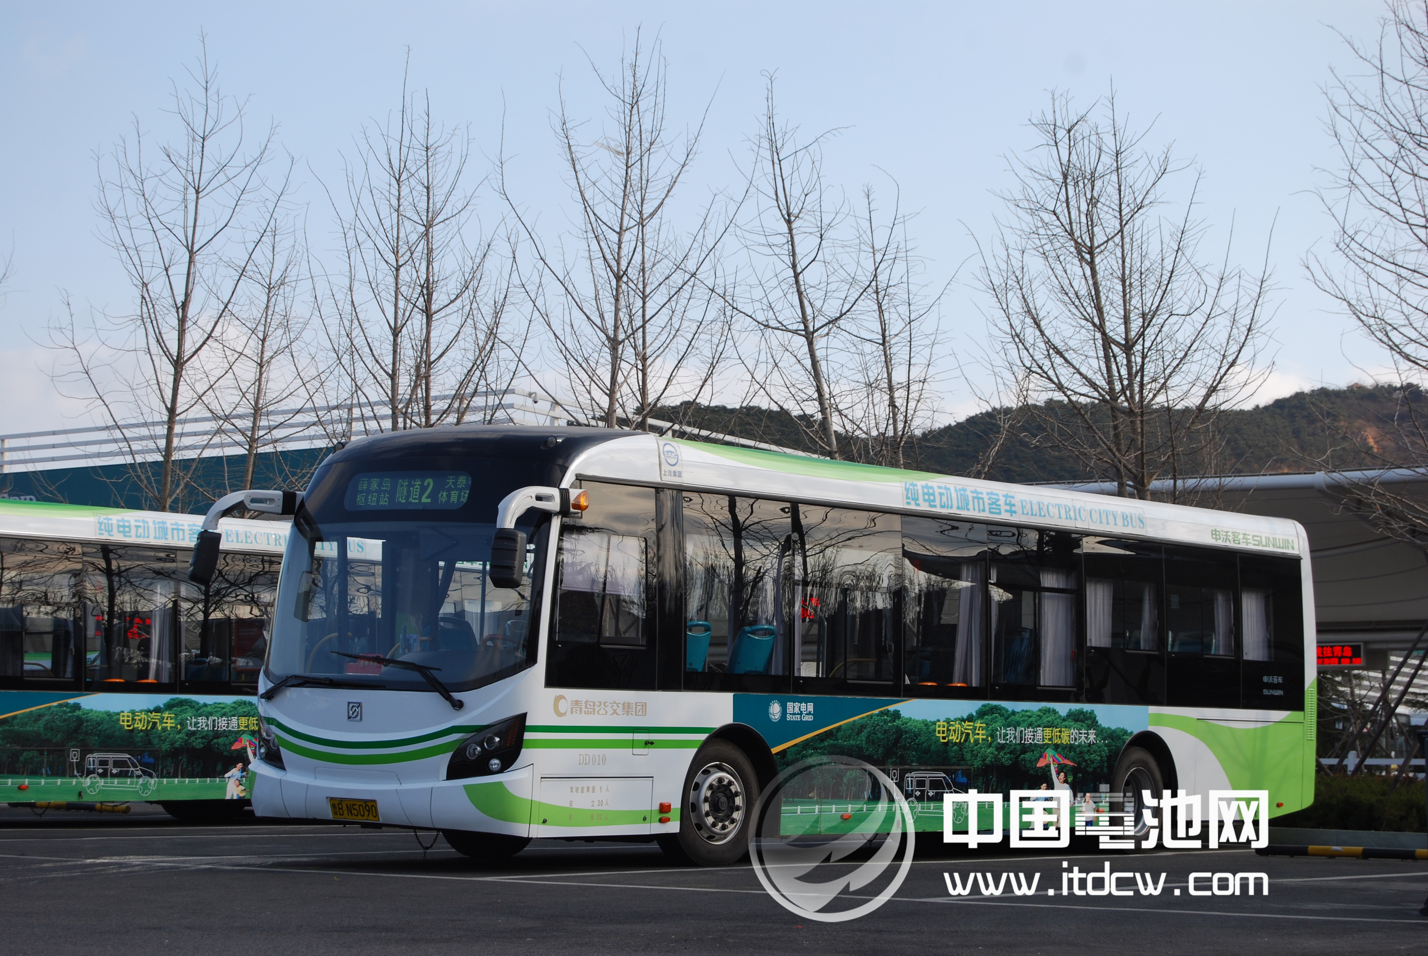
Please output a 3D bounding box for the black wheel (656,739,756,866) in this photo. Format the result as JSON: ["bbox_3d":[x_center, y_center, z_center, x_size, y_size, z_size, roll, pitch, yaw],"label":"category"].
[{"bbox_3d":[-0.068,2.337,23.432,0.285,0.945,0.945,-4,-7,40],"label":"black wheel"}]

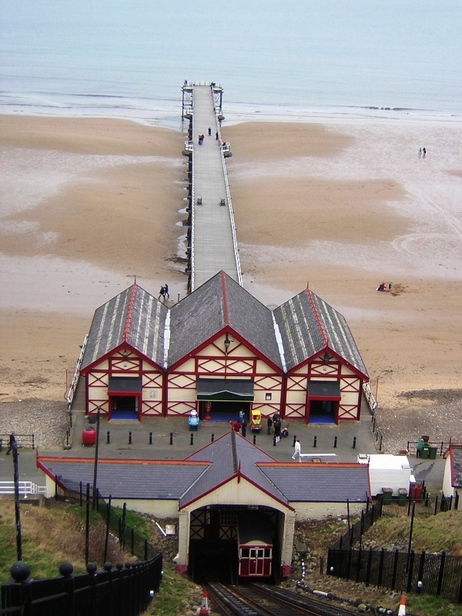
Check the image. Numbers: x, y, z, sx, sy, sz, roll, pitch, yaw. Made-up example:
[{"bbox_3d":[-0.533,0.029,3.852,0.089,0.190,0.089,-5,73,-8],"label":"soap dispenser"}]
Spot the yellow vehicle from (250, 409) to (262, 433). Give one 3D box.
[{"bbox_3d":[2.049,8.954,76.232,0.900,1.360,1.500,2,20,-3],"label":"yellow vehicle"}]

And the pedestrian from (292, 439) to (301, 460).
[{"bbox_3d":[4.973,10.611,71.498,0.650,1.720,0.500,8,21,16],"label":"pedestrian"}]

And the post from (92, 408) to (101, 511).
[{"bbox_3d":[-8.158,9.244,58.441,0.200,7.100,0.200,4,20,-4],"label":"post"}]

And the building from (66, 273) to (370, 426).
[{"bbox_3d":[-0.656,2.907,82.525,22.900,8.200,14.400,2,20,-3],"label":"building"}]

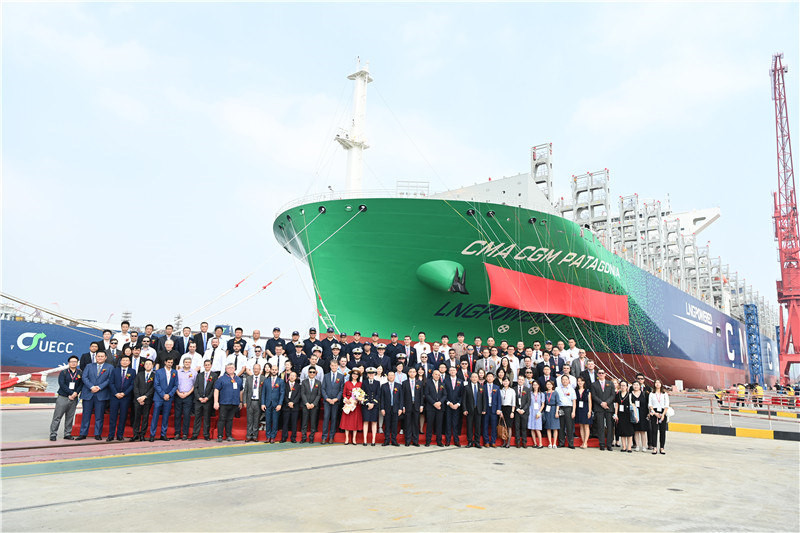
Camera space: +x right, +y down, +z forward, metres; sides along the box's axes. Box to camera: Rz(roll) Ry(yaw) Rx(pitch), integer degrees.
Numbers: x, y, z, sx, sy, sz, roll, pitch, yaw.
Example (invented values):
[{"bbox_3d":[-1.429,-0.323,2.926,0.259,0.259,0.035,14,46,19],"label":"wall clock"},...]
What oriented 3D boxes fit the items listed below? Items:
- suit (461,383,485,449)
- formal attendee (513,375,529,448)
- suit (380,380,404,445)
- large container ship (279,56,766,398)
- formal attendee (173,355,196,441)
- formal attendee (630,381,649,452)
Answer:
[{"bbox_3d":[1.803,3.515,12.774,0.540,1.534,0.360,2,-11,3],"label":"suit"},{"bbox_3d":[2.958,3.522,13.010,0.460,1.691,0.360,1,-11,5],"label":"formal attendee"},{"bbox_3d":[-0.174,3.375,12.410,0.510,1.392,0.320,3,-12,-3],"label":"suit"},{"bbox_3d":[105.907,20.590,205.100,51.000,68.500,366.000,-9,-16,40],"label":"large container ship"},{"bbox_3d":[-4.908,3.011,12.182,0.490,1.792,0.360,5,-12,-16],"label":"formal attendee"},{"bbox_3d":[5.535,3.428,12.329,0.430,1.560,0.280,-2,-13,14],"label":"formal attendee"}]

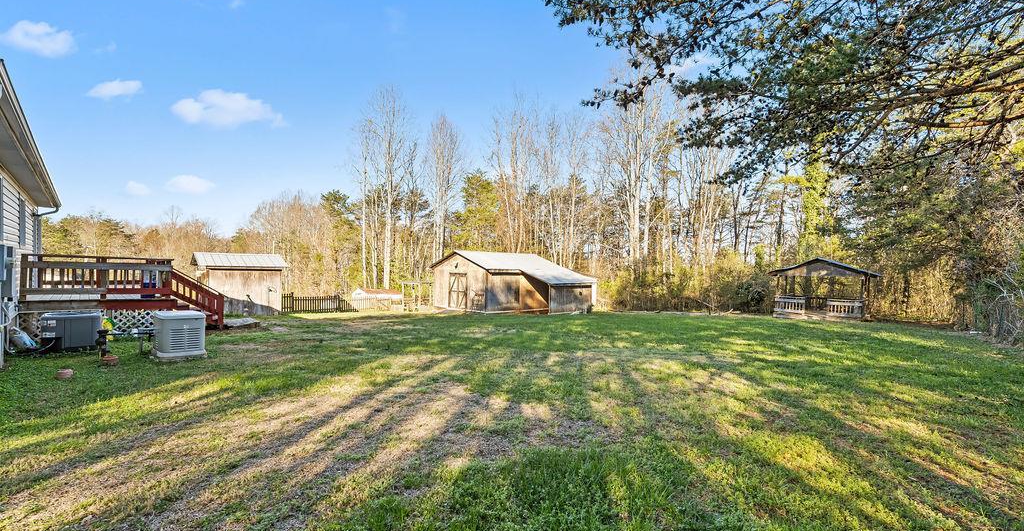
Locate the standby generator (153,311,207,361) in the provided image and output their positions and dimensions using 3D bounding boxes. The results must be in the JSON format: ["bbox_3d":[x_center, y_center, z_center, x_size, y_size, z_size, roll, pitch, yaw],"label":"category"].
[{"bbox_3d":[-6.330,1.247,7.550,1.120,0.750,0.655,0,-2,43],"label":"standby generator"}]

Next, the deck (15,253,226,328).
[{"bbox_3d":[-10.456,0.746,10.834,4.400,1.870,3.410,0,-2,43],"label":"deck"}]

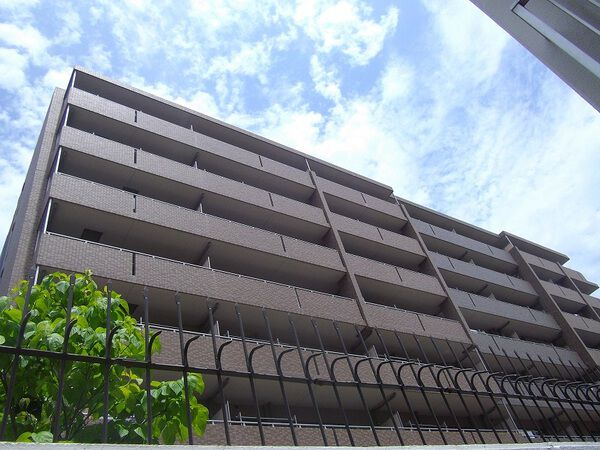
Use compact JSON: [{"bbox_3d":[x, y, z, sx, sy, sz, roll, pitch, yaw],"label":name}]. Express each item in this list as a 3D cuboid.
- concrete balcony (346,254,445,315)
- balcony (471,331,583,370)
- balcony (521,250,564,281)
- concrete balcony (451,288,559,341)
[{"bbox_3d":[4.811,3.256,24.915,6.831,1.351,1.650,16,-52,-31],"label":"concrete balcony"},{"bbox_3d":[13.292,7.968,28.125,10.989,1.351,1.450,16,-52,-31],"label":"balcony"},{"bbox_3d":[19.570,3.718,38.862,5.940,1.351,1.550,16,-52,-31],"label":"balcony"},{"bbox_3d":[12.815,5.920,30.232,11.494,1.351,1.450,16,-52,-31],"label":"concrete balcony"}]

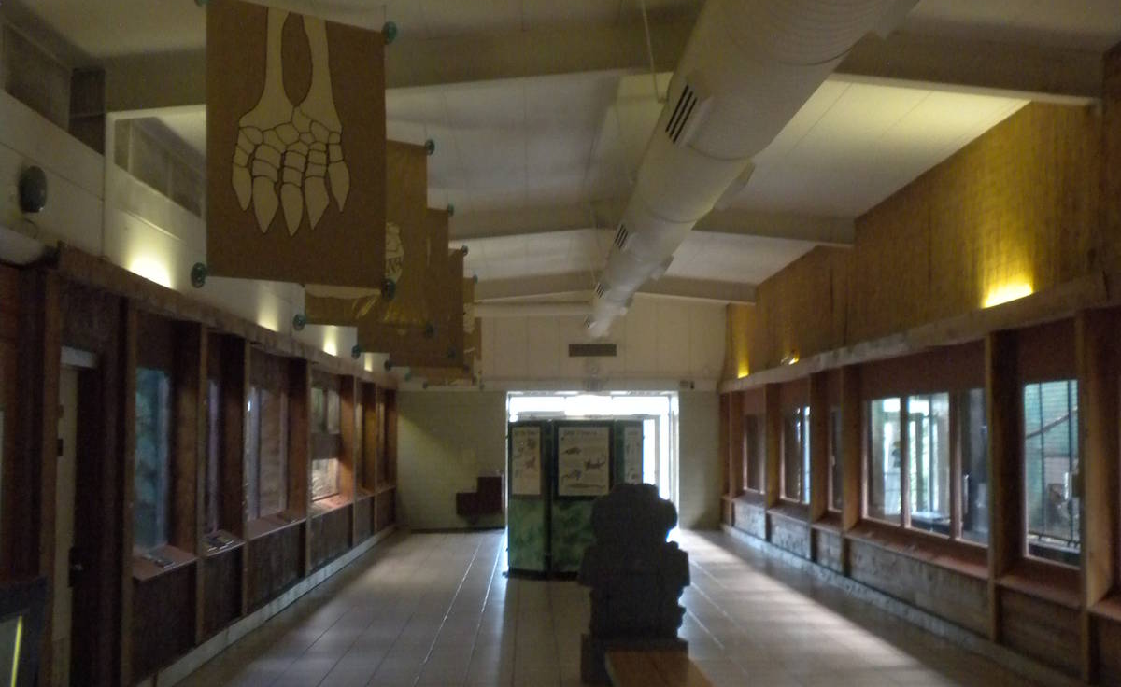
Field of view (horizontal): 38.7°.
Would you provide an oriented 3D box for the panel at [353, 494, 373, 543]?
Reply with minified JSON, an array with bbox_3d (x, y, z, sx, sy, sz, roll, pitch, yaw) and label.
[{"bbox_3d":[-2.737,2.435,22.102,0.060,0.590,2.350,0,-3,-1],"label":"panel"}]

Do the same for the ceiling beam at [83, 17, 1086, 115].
[{"bbox_3d":[0.265,-1.631,9.275,5.730,0.540,0.190,0,-3,-1],"label":"ceiling beam"}]

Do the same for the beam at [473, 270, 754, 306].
[{"bbox_3d":[0.019,-0.783,23.749,5.730,0.540,0.190,0,-3,-1],"label":"beam"}]

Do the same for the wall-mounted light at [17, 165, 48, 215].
[{"bbox_3d":[-2.523,-0.731,7.634,0.100,0.225,0.190,0,-3,-1],"label":"wall-mounted light"}]

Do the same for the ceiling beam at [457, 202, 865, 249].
[{"bbox_3d":[0.142,-1.207,16.512,5.730,0.540,0.190,0,-3,-1],"label":"ceiling beam"}]

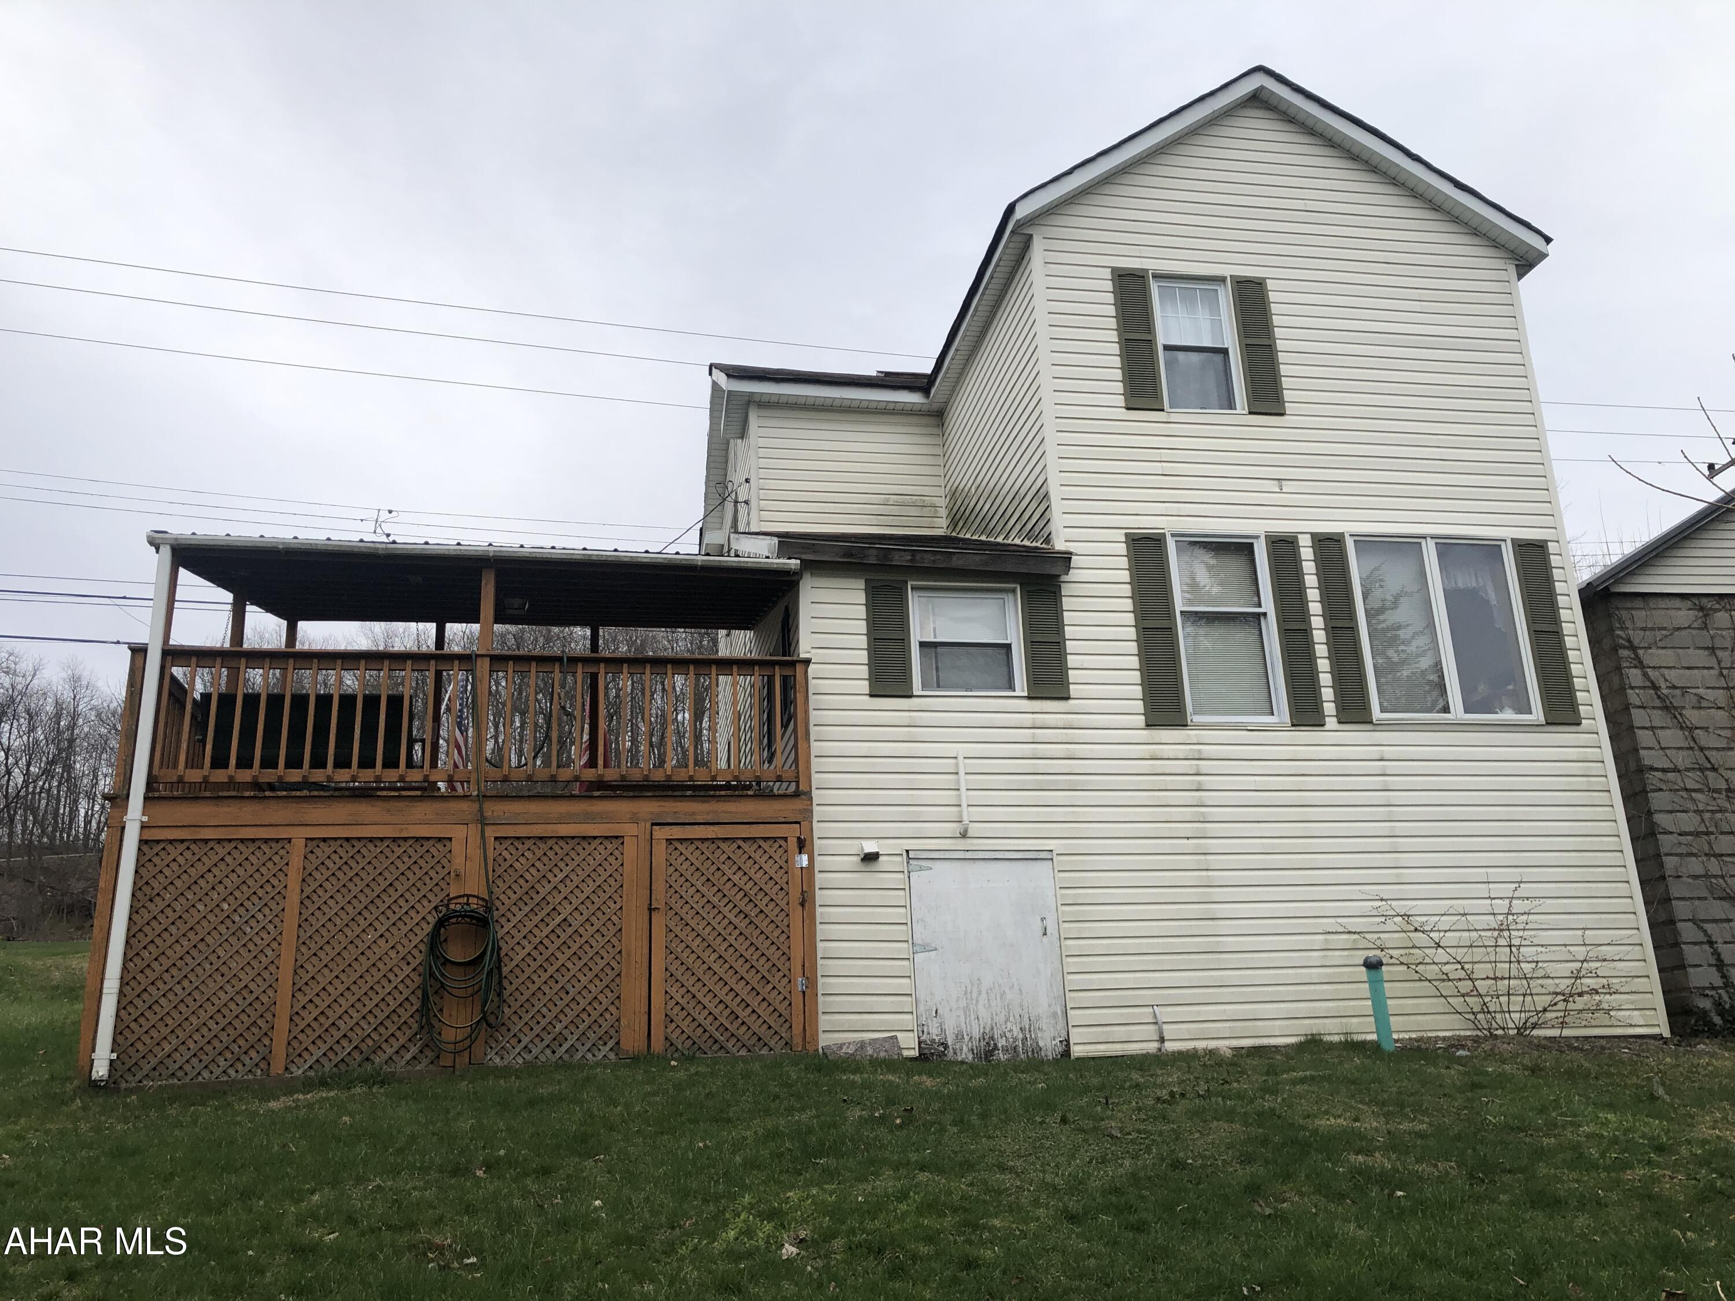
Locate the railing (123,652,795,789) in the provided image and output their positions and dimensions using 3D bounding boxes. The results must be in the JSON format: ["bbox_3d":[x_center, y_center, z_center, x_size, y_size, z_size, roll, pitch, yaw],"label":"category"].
[{"bbox_3d":[-2.759,0.513,10.112,4.725,1.032,0.140,1,-18,-10],"label":"railing"}]

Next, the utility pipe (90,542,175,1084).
[{"bbox_3d":[-5.034,1.006,9.655,0.100,3.740,0.085,1,-18,-10],"label":"utility pipe"}]

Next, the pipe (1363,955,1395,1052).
[{"bbox_3d":[3.791,2.602,10.360,0.135,0.693,0.135,1,-18,-10],"label":"pipe"}]

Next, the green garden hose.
[{"bbox_3d":[-2.808,1.374,9.931,0.541,2.842,0.300,1,-18,-10],"label":"green garden hose"}]

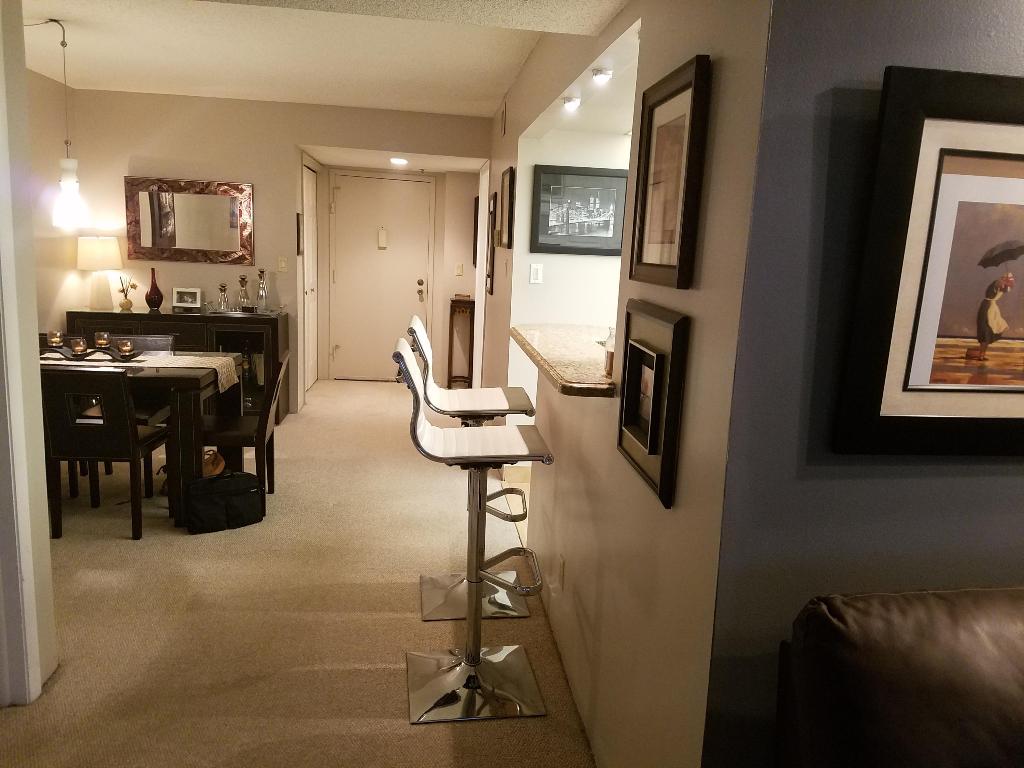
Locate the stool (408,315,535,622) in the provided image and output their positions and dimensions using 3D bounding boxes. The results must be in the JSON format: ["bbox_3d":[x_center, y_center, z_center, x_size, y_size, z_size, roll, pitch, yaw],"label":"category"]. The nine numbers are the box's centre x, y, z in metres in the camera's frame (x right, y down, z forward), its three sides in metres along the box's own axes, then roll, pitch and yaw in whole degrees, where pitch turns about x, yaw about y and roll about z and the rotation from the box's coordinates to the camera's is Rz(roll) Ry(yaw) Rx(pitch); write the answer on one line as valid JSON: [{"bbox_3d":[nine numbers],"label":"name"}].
[{"bbox_3d":[-0.175,0.321,3.130,0.515,1.152,0.430,2,11,-7],"label":"stool"}]

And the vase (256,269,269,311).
[{"bbox_3d":[-1.914,-0.717,5.922,0.087,0.332,0.087,2,10,-7],"label":"vase"}]

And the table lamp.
[{"bbox_3d":[-3.073,-0.822,5.740,0.283,0.533,0.253,2,10,-7],"label":"table lamp"}]

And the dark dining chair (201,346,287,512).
[{"bbox_3d":[-1.470,0.249,4.077,0.549,0.809,0.429,1,10,-8],"label":"dark dining chair"}]

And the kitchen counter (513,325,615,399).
[{"bbox_3d":[0.342,-0.104,2.828,0.578,0.048,1.474,2,10,-7],"label":"kitchen counter"}]

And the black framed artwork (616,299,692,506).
[{"bbox_3d":[0.310,0.026,1.790,0.030,0.410,0.410,2,11,-7],"label":"black framed artwork"}]

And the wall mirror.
[{"bbox_3d":[-2.483,-1.251,5.950,0.950,0.625,0.040,2,11,-7],"label":"wall mirror"}]

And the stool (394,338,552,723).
[{"bbox_3d":[-0.135,0.440,2.475,0.499,1.131,0.447,1,10,-8],"label":"stool"}]

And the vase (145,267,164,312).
[{"bbox_3d":[-2.688,-0.708,5.782,0.130,0.318,0.130,2,11,-7],"label":"vase"}]

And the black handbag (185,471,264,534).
[{"bbox_3d":[-1.436,0.580,3.828,0.345,0.260,0.150,-4,12,-31],"label":"black handbag"}]

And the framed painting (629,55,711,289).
[{"bbox_3d":[0.336,-0.446,1.696,0.028,0.449,0.380,2,11,-7],"label":"framed painting"}]

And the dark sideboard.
[{"bbox_3d":[-2.521,-0.142,5.920,1.477,0.821,0.405,2,10,-7],"label":"dark sideboard"}]

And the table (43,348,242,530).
[{"bbox_3d":[-2.280,0.247,4.062,1.460,0.752,0.840,2,11,-7],"label":"table"}]

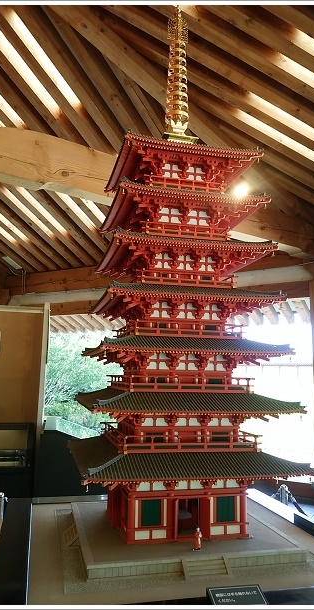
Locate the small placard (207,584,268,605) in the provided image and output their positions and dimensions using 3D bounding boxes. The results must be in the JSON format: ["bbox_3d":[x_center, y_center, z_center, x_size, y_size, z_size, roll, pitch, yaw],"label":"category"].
[{"bbox_3d":[0.285,1.050,1.619,0.199,0.025,0.105,2,17,-11],"label":"small placard"}]

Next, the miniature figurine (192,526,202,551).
[{"bbox_3d":[0.179,1.013,1.992,0.036,0.099,0.034,7,-10,-37],"label":"miniature figurine"}]

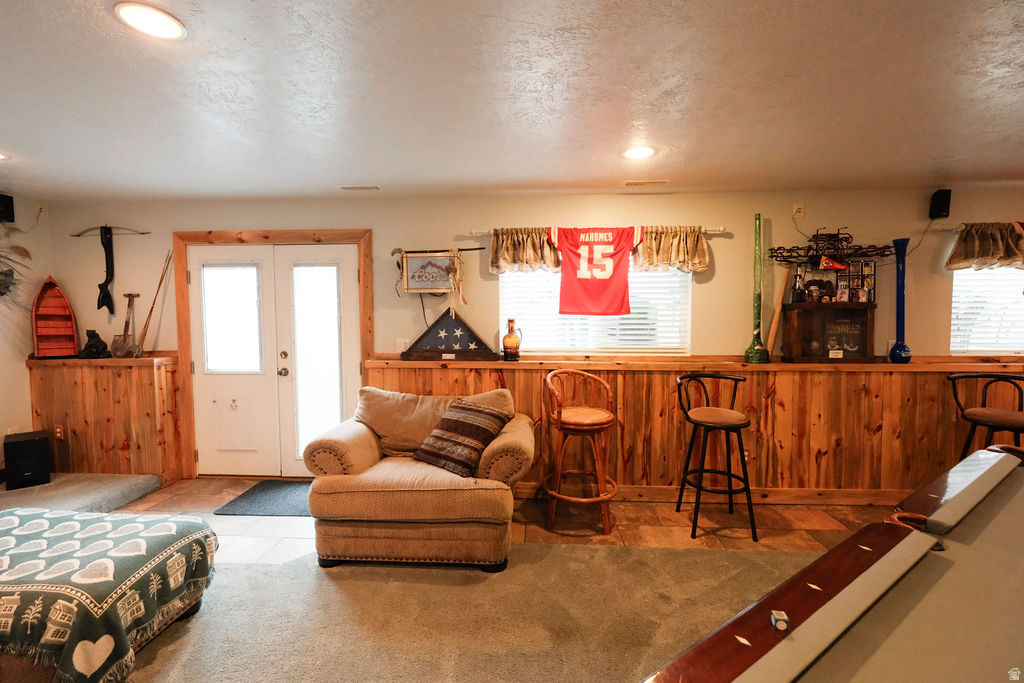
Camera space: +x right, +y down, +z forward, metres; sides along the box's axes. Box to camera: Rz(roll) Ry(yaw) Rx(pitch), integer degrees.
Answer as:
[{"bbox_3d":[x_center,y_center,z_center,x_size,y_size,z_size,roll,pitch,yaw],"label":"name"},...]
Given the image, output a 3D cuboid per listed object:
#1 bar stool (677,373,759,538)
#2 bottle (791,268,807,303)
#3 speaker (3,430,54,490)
[{"bbox_3d":[1.379,0.757,2.925,0.515,1.020,0.510,-1,3,-20],"label":"bar stool"},{"bbox_3d":[2.215,-0.441,3.299,0.092,0.285,0.090,0,3,3],"label":"bottle"},{"bbox_3d":[-3.837,0.934,3.387,0.310,0.370,0.230,3,4,43],"label":"speaker"}]

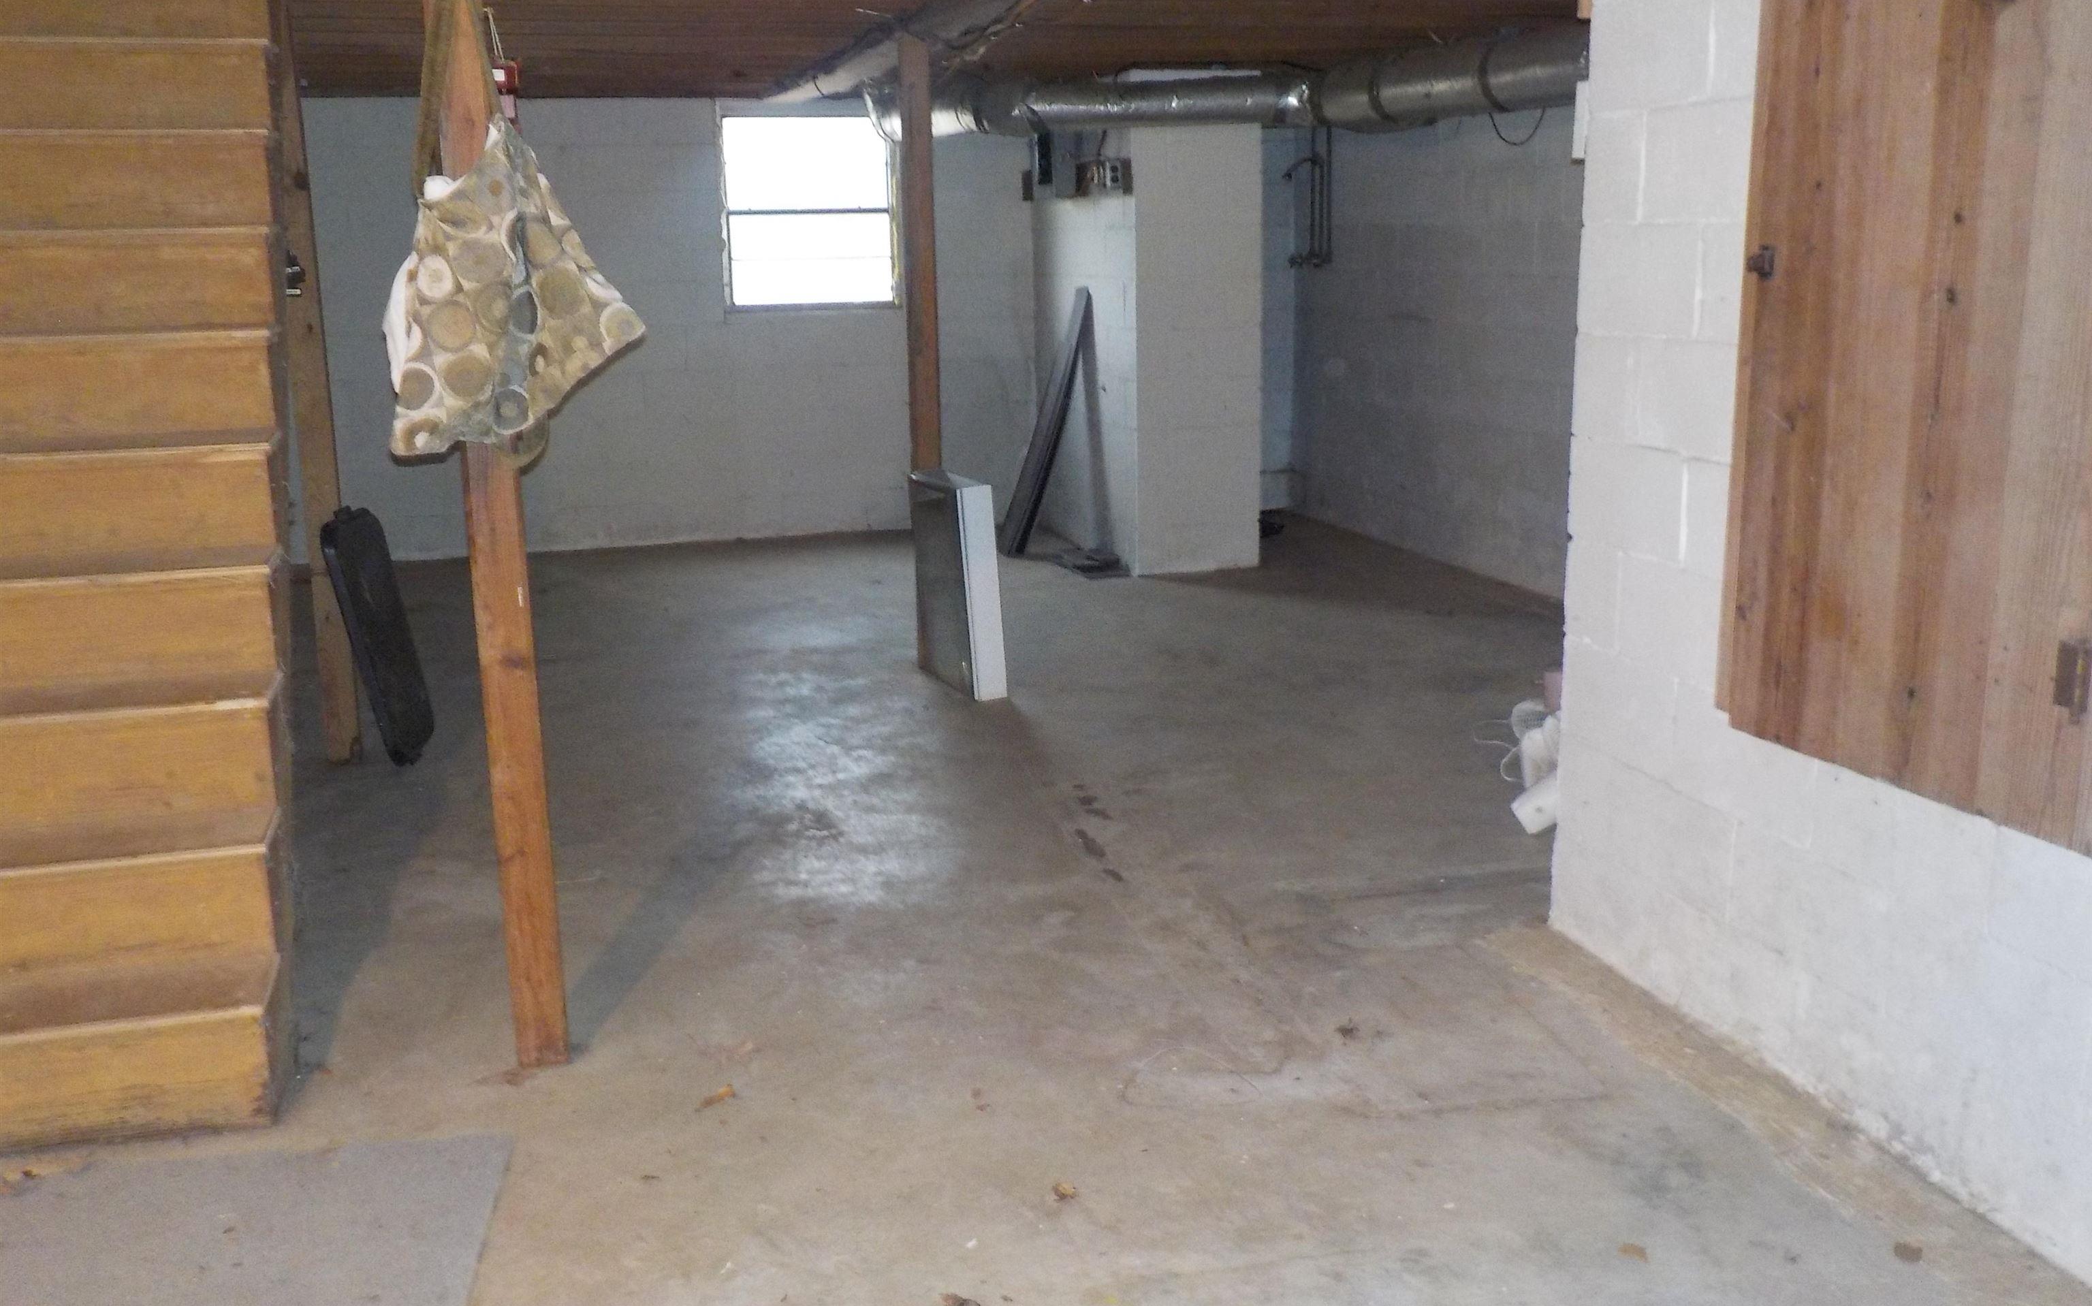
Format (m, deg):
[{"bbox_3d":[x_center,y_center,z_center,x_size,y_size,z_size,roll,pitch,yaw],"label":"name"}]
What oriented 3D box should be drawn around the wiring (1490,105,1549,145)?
[{"bbox_3d":[1.582,-1.764,6.050,0.190,0.140,0.040,-4,12,-14],"label":"wiring"}]

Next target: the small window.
[{"bbox_3d":[-1.087,-2.047,8.429,0.795,0.878,0.100,-4,12,-14],"label":"small window"}]

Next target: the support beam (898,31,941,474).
[{"bbox_3d":[-0.394,-0.941,5.846,0.089,2.018,0.089,-4,12,-14],"label":"support beam"}]

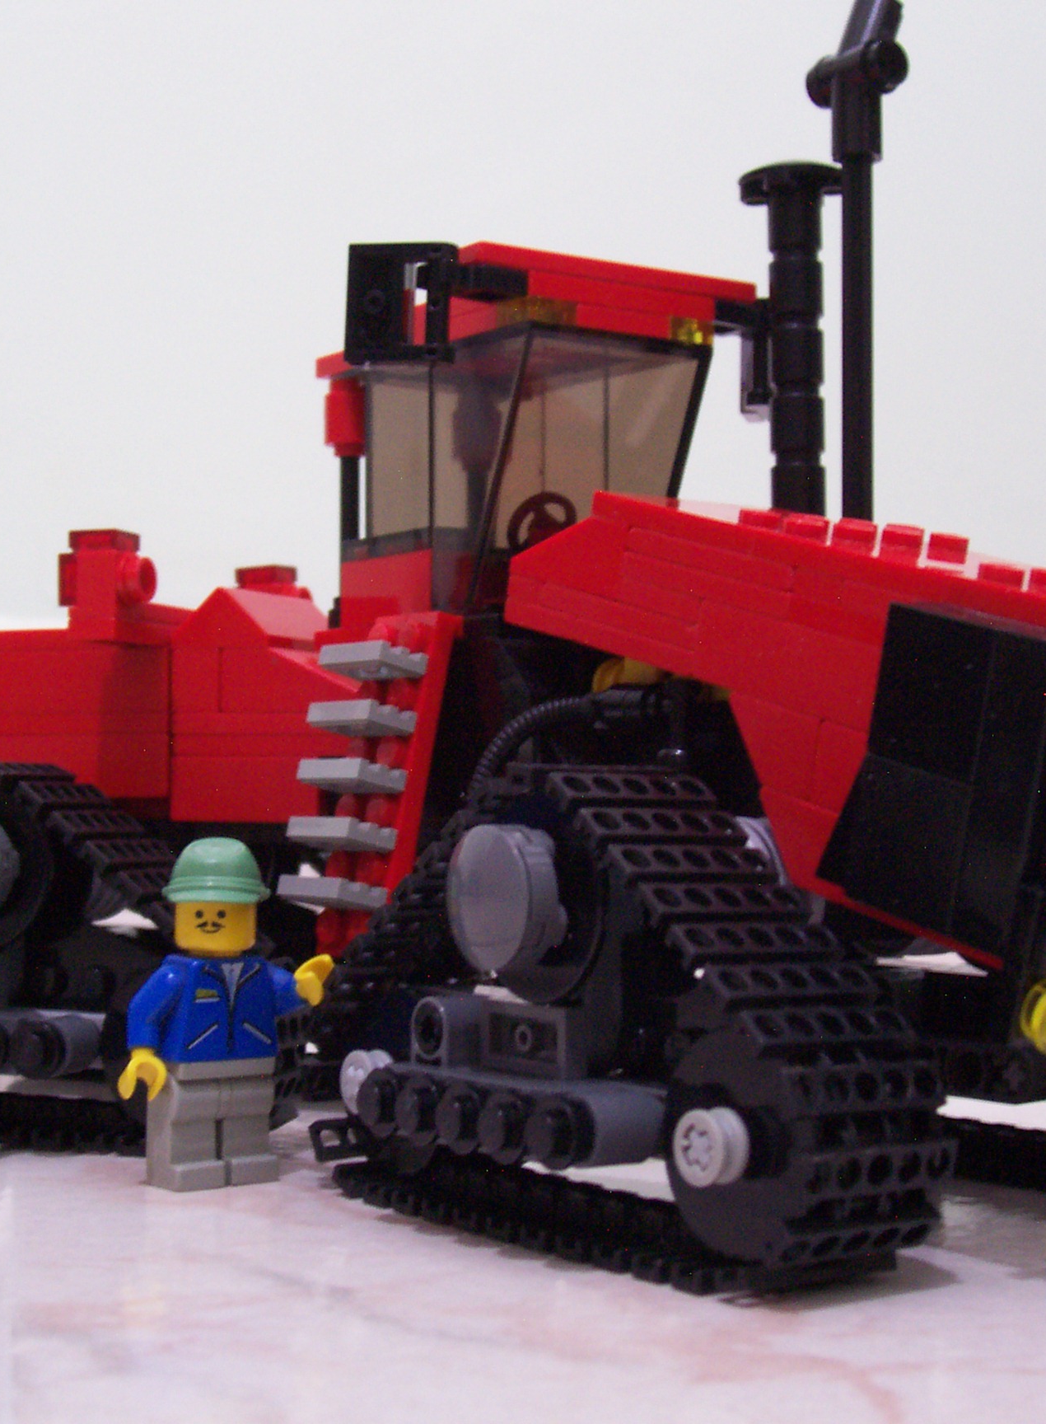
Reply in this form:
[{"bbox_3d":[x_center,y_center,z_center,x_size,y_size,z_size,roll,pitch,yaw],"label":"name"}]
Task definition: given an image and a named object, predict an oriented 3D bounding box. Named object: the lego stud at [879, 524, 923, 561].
[{"bbox_3d":[0.047,-0.022,0.284,0.005,0.002,0.005,3,11,-36],"label":"lego stud"}]

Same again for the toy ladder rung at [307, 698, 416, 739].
[{"bbox_3d":[-0.022,0.001,0.314,0.008,0.003,0.016,15,-10,-34],"label":"toy ladder rung"}]

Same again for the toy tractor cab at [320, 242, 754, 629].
[{"bbox_3d":[-0.001,-0.037,0.341,0.046,0.051,0.053,3,-3,-36],"label":"toy tractor cab"}]

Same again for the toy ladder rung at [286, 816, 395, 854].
[{"bbox_3d":[-0.024,0.017,0.311,0.008,0.003,0.016,16,-11,-35],"label":"toy ladder rung"}]

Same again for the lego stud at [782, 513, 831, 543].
[{"bbox_3d":[0.034,-0.022,0.275,0.005,0.002,0.005,9,9,-1],"label":"lego stud"}]

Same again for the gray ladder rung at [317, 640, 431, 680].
[{"bbox_3d":[-0.020,-0.007,0.315,0.008,0.003,0.016,16,-11,-35],"label":"gray ladder rung"}]

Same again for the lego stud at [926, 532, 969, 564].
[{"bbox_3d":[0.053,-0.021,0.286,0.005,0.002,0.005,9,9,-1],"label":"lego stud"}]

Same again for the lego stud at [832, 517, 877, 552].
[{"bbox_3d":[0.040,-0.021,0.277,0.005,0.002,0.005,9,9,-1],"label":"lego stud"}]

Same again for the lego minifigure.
[{"bbox_3d":[-0.038,0.039,0.297,0.025,0.044,0.016,3,-4,-36],"label":"lego minifigure"}]

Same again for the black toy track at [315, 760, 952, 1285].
[{"bbox_3d":[0.008,0.033,0.263,0.022,0.054,0.093,3,-4,-36],"label":"black toy track"}]

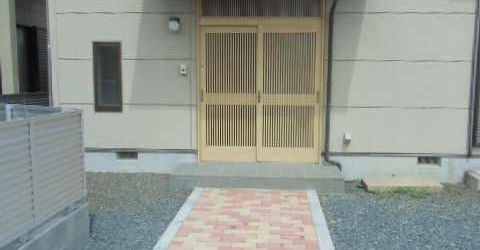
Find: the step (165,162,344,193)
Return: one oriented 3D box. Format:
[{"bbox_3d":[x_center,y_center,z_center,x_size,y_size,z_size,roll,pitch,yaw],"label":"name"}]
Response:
[{"bbox_3d":[0.218,0.666,5.665,2.085,0.187,0.770,1,7,3],"label":"step"}]

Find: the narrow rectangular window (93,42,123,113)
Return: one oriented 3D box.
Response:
[{"bbox_3d":[-1.773,-0.642,5.993,0.381,0.950,0.085,1,7,3],"label":"narrow rectangular window"}]

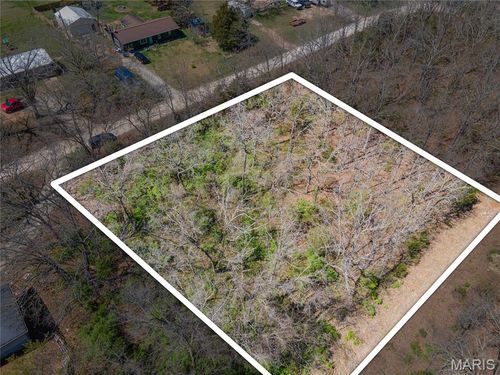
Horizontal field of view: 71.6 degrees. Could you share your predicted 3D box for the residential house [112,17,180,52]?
[{"bbox_3d":[-27.698,-41.286,92.194,16.074,3.885,8.659,-28,54,-23],"label":"residential house"}]

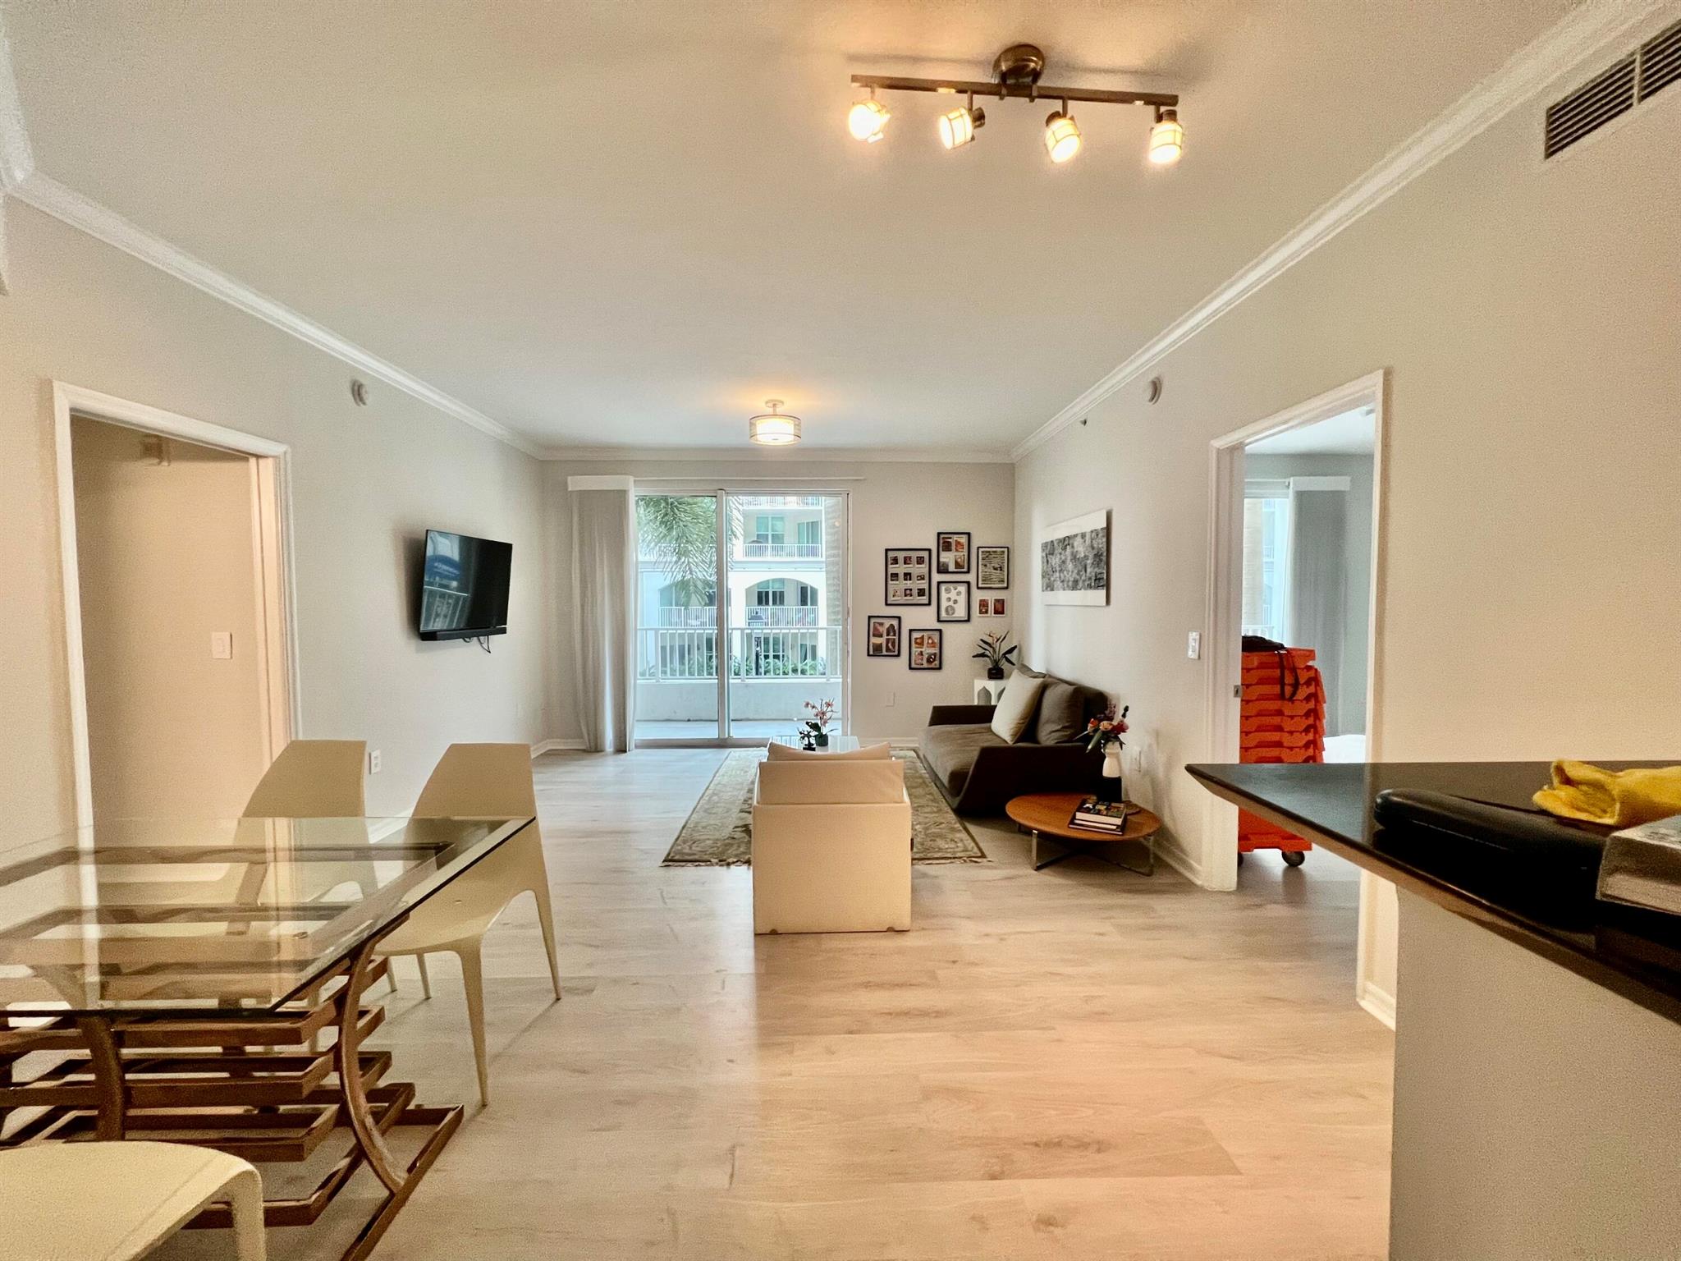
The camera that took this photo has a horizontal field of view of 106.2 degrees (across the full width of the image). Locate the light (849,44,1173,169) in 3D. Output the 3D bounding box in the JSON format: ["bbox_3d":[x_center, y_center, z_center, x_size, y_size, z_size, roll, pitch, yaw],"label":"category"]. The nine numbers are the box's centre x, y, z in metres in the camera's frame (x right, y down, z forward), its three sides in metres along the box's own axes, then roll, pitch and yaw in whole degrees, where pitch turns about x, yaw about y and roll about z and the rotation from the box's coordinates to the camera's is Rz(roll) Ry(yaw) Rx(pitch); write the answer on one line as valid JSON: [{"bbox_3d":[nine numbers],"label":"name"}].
[{"bbox_3d":[0.459,-1.349,1.635,0.879,0.237,0.172,0,2,-5],"label":"light"}]

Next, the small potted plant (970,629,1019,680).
[{"bbox_3d":[1.421,0.233,5.813,0.424,0.450,0.343,0,2,-2],"label":"small potted plant"}]

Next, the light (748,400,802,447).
[{"bbox_3d":[-0.450,-1.435,4.355,0.355,0.250,0.355,0,3,-2],"label":"light"}]

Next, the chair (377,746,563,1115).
[{"bbox_3d":[-1.206,0.851,1.960,0.476,0.876,0.538,0,3,-2],"label":"chair"}]

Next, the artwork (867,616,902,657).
[{"bbox_3d":[0.416,0.058,5.925,0.315,0.386,0.022,0,3,-2],"label":"artwork"}]

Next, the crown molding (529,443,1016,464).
[{"bbox_3d":[-0.540,-1.606,5.788,4.368,0.100,0.090,0,3,-2],"label":"crown molding"}]

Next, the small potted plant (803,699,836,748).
[{"bbox_3d":[-0.152,0.716,4.880,0.263,0.379,0.202,0,2,-2],"label":"small potted plant"}]

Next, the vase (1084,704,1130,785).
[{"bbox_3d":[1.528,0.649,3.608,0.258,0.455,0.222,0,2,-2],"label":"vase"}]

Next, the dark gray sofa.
[{"bbox_3d":[1.185,0.755,4.862,0.938,0.807,1.573,0,3,-2],"label":"dark gray sofa"}]

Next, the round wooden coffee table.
[{"bbox_3d":[1.305,1.107,3.444,0.785,0.226,0.785,0,3,0],"label":"round wooden coffee table"}]

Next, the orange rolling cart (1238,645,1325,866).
[{"bbox_3d":[2.165,0.648,3.534,0.535,1.141,0.697,0,2,-2],"label":"orange rolling cart"}]

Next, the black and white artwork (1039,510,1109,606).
[{"bbox_3d":[1.661,-0.488,4.540,0.035,0.596,1.187,0,3,-2],"label":"black and white artwork"}]

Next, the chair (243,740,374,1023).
[{"bbox_3d":[-1.794,0.851,1.989,0.465,0.883,0.535,0,2,-2],"label":"chair"}]

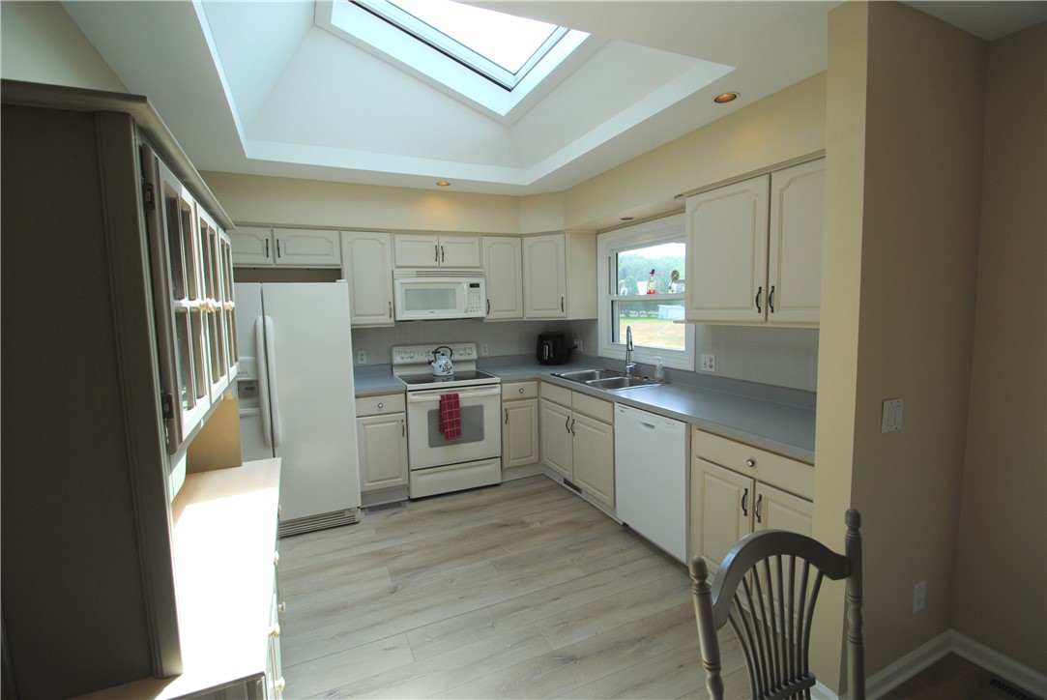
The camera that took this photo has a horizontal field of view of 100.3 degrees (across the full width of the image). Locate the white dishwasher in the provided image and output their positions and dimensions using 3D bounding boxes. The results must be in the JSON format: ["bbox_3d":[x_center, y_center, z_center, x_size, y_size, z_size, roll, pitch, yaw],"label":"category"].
[{"bbox_3d":[0.991,0.730,2.681,0.600,0.778,0.600,-3,5,-23],"label":"white dishwasher"}]

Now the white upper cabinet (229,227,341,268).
[{"bbox_3d":[-1.882,-0.756,3.307,0.910,0.300,0.335,-4,6,-24],"label":"white upper cabinet"}]

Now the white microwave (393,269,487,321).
[{"bbox_3d":[-0.757,-0.470,3.811,0.758,0.420,0.400,-4,6,-24],"label":"white microwave"}]

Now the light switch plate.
[{"bbox_3d":[1.307,0.233,1.538,0.119,0.116,0.009,-3,5,-23],"label":"light switch plate"}]

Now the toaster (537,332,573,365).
[{"bbox_3d":[0.292,-0.001,4.304,0.270,0.310,0.280,1,6,30],"label":"toaster"}]

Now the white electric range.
[{"bbox_3d":[-0.655,0.563,3.756,0.759,1.175,0.675,-3,5,-23],"label":"white electric range"}]

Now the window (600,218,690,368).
[{"bbox_3d":[0.942,-0.445,3.496,0.090,1.100,1.170,-4,6,-24],"label":"window"}]

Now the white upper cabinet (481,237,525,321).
[{"bbox_3d":[-0.247,-0.638,4.069,0.387,0.757,0.335,-4,6,-24],"label":"white upper cabinet"}]

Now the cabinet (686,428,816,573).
[{"bbox_3d":[1.305,0.777,2.099,0.630,0.780,0.710,-4,6,-24],"label":"cabinet"}]

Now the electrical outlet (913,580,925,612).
[{"bbox_3d":[1.551,0.965,1.704,0.075,0.117,0.010,-4,6,-24],"label":"electrical outlet"}]

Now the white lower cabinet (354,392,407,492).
[{"bbox_3d":[-1.190,0.695,3.567,0.386,0.789,0.620,-3,5,-23],"label":"white lower cabinet"}]

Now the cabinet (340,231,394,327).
[{"bbox_3d":[-1.280,-0.566,3.587,0.376,0.748,0.340,-3,5,-23],"label":"cabinet"}]

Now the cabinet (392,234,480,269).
[{"bbox_3d":[-0.766,-0.828,3.793,0.759,0.285,0.340,-3,5,-23],"label":"cabinet"}]

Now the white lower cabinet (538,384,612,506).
[{"bbox_3d":[0.650,0.665,3.440,0.613,0.789,1.065,-3,5,-23],"label":"white lower cabinet"}]

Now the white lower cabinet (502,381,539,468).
[{"bbox_3d":[-0.154,0.633,4.050,0.360,0.760,0.620,-4,6,-24],"label":"white lower cabinet"}]

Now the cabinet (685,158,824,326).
[{"bbox_3d":[1.313,-0.501,2.191,0.295,0.748,1.057,-3,5,-23],"label":"cabinet"}]

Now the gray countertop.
[{"bbox_3d":[0.086,0.270,2.790,2.150,0.138,3.013,-3,5,-23],"label":"gray countertop"}]

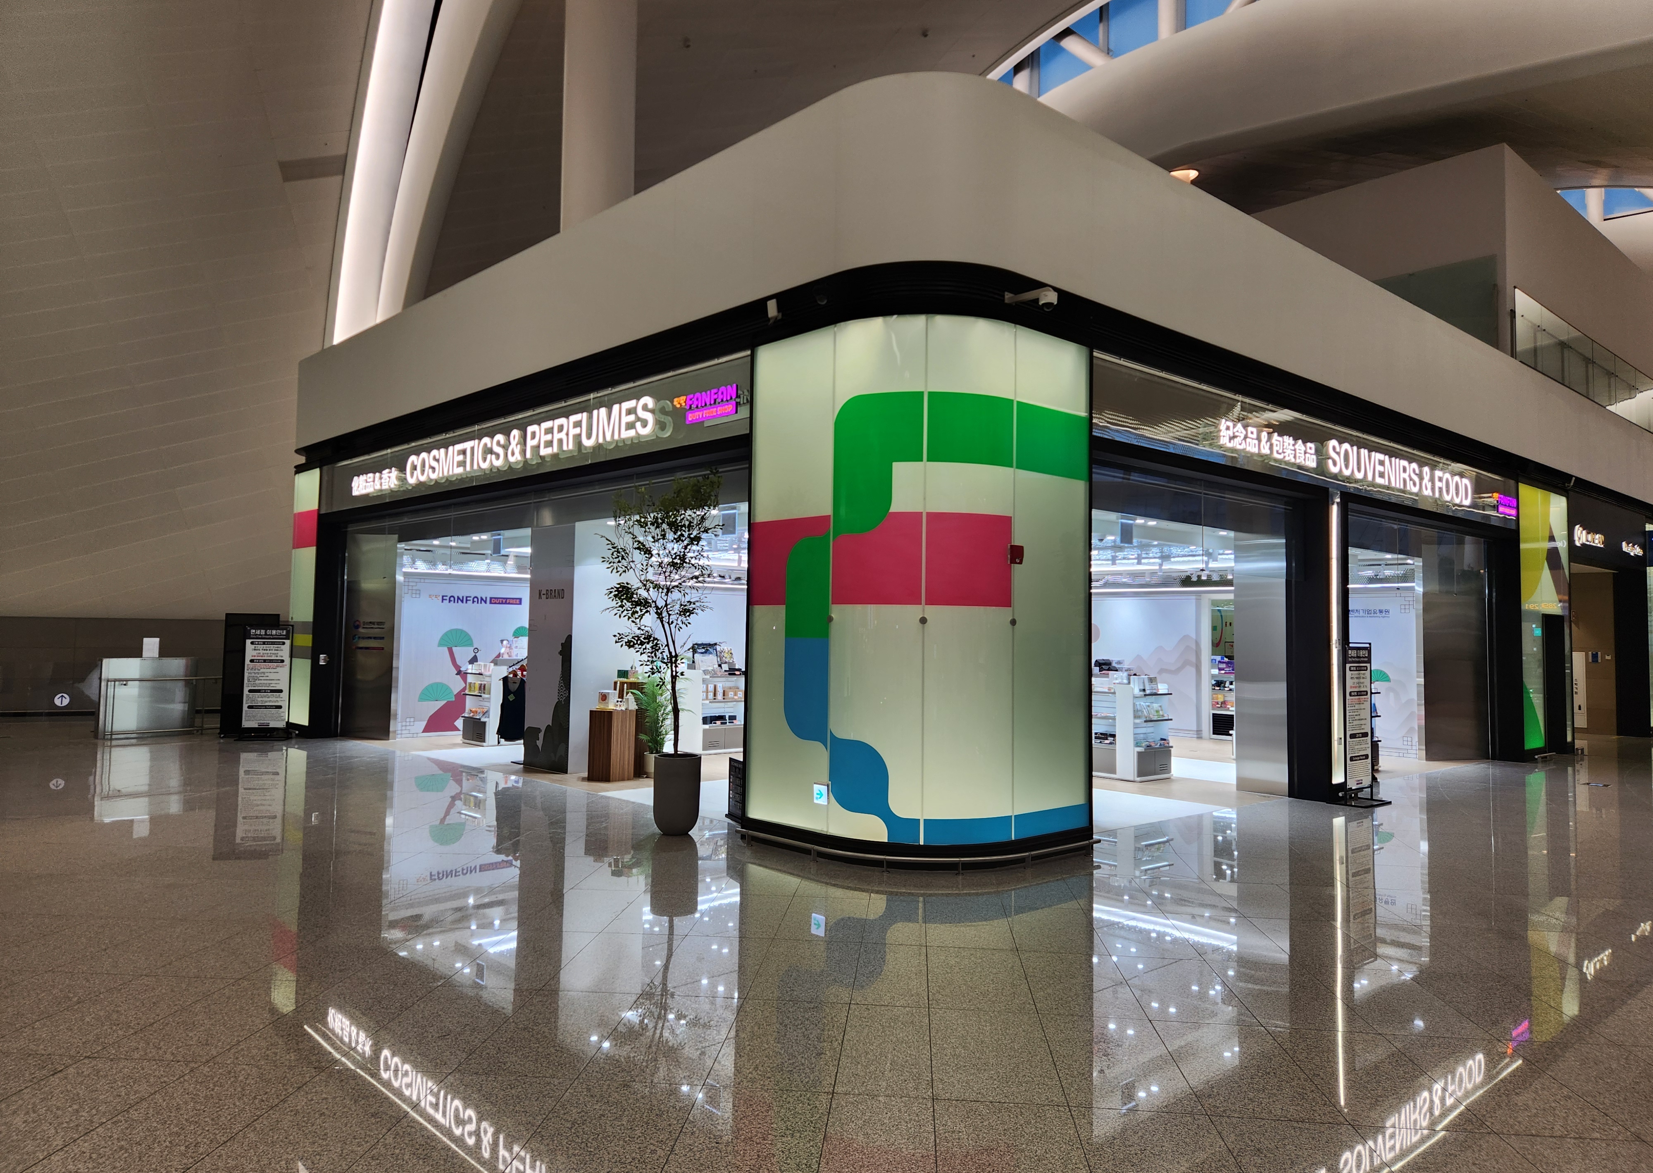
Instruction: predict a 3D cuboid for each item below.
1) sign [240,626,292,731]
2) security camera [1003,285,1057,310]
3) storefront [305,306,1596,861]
[{"bbox_3d":[-7.801,1.331,15.283,0.630,1.600,0.360,2,-3,-13],"label":"sign"},{"bbox_3d":[1.551,-2.140,8.220,0.140,0.190,0.420,3,-3,-38],"label":"security camera"},{"bbox_3d":[1.641,0.385,16.529,14.200,3.950,12.300,4,-4,-43],"label":"storefront"}]

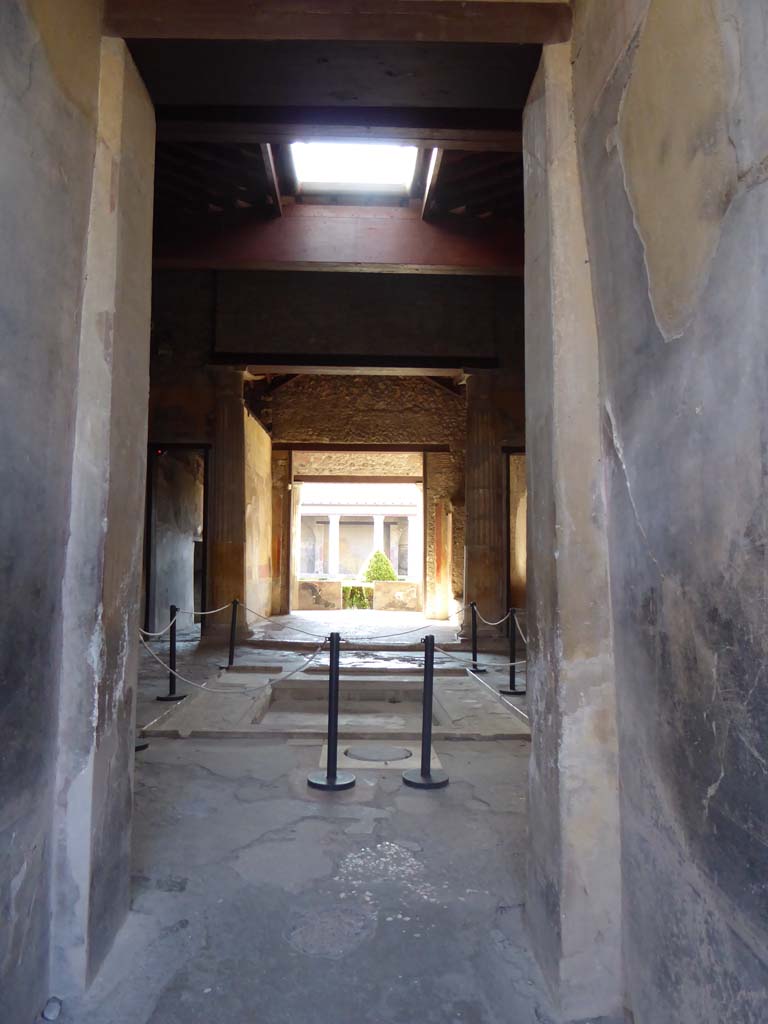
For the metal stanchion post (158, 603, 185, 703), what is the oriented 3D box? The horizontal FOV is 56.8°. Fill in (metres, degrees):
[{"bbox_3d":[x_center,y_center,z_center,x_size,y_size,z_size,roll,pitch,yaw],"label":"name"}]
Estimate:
[{"bbox_3d":[-2.272,1.520,7.695,0.315,0.985,0.315,1,-5,-2],"label":"metal stanchion post"}]

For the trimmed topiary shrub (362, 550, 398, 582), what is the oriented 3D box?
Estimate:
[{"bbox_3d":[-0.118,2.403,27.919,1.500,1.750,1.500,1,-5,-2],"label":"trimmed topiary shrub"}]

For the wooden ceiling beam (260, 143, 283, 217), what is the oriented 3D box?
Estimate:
[{"bbox_3d":[-1.404,-4.276,8.512,0.120,0.220,2.600,1,-5,-2],"label":"wooden ceiling beam"}]

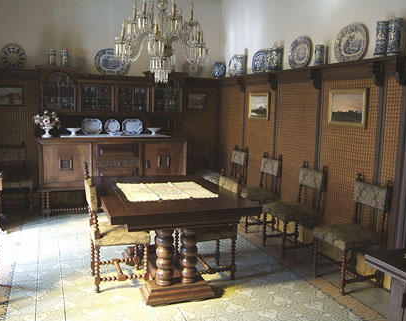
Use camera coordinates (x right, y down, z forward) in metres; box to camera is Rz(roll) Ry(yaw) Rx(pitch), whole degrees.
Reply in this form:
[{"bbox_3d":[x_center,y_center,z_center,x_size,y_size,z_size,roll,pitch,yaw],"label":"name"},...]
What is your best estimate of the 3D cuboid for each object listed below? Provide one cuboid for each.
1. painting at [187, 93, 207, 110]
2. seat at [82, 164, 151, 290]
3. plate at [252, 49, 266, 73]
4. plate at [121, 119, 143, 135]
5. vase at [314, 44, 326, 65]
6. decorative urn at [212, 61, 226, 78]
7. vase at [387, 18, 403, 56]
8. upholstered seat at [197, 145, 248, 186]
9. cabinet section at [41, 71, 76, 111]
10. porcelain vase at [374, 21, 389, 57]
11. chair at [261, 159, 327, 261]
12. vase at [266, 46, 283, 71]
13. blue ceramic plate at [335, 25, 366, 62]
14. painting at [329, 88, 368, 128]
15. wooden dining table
[{"bbox_3d":[-0.087,-0.942,6.434,0.325,0.270,0.035,-1,8,-21],"label":"painting"},{"bbox_3d":[-0.735,0.587,3.471,0.500,0.955,0.430,-2,9,-24],"label":"seat"},{"bbox_3d":[0.742,-1.298,5.271,0.035,0.310,0.350,7,5,-22],"label":"plate"},{"bbox_3d":[-1.046,-0.500,6.004,0.330,0.240,0.050,-1,0,-21],"label":"plate"},{"bbox_3d":[1.242,-1.112,4.239,0.105,0.230,0.105,-1,9,-21],"label":"vase"},{"bbox_3d":[0.263,-1.433,6.375,0.220,0.265,0.220,1,8,0],"label":"decorative urn"},{"bbox_3d":[1.509,-0.969,3.146,0.097,0.280,0.097,-1,8,-21],"label":"vase"},{"bbox_3d":[0.374,0.289,5.834,0.490,0.955,0.430,-2,8,-21],"label":"upholstered seat"},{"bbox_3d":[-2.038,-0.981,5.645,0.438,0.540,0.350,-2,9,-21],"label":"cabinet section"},{"bbox_3d":[1.530,-1.046,3.461,0.105,0.315,0.105,-1,9,-21],"label":"porcelain vase"},{"bbox_3d":[0.951,0.498,4.231,0.475,0.925,0.405,-1,8,-21],"label":"chair"},{"bbox_3d":[0.906,-1.273,5.080,0.175,0.300,0.175,-1,9,-21],"label":"vase"},{"bbox_3d":[1.338,-1.056,3.647,0.050,0.315,0.430,7,5,-22],"label":"blue ceramic plate"},{"bbox_3d":[1.376,-0.505,3.835,0.045,0.365,0.510,-4,9,-21],"label":"painting"},{"bbox_3d":[-0.364,0.650,3.680,1.160,0.780,1.500,-2,8,-21],"label":"wooden dining table"}]

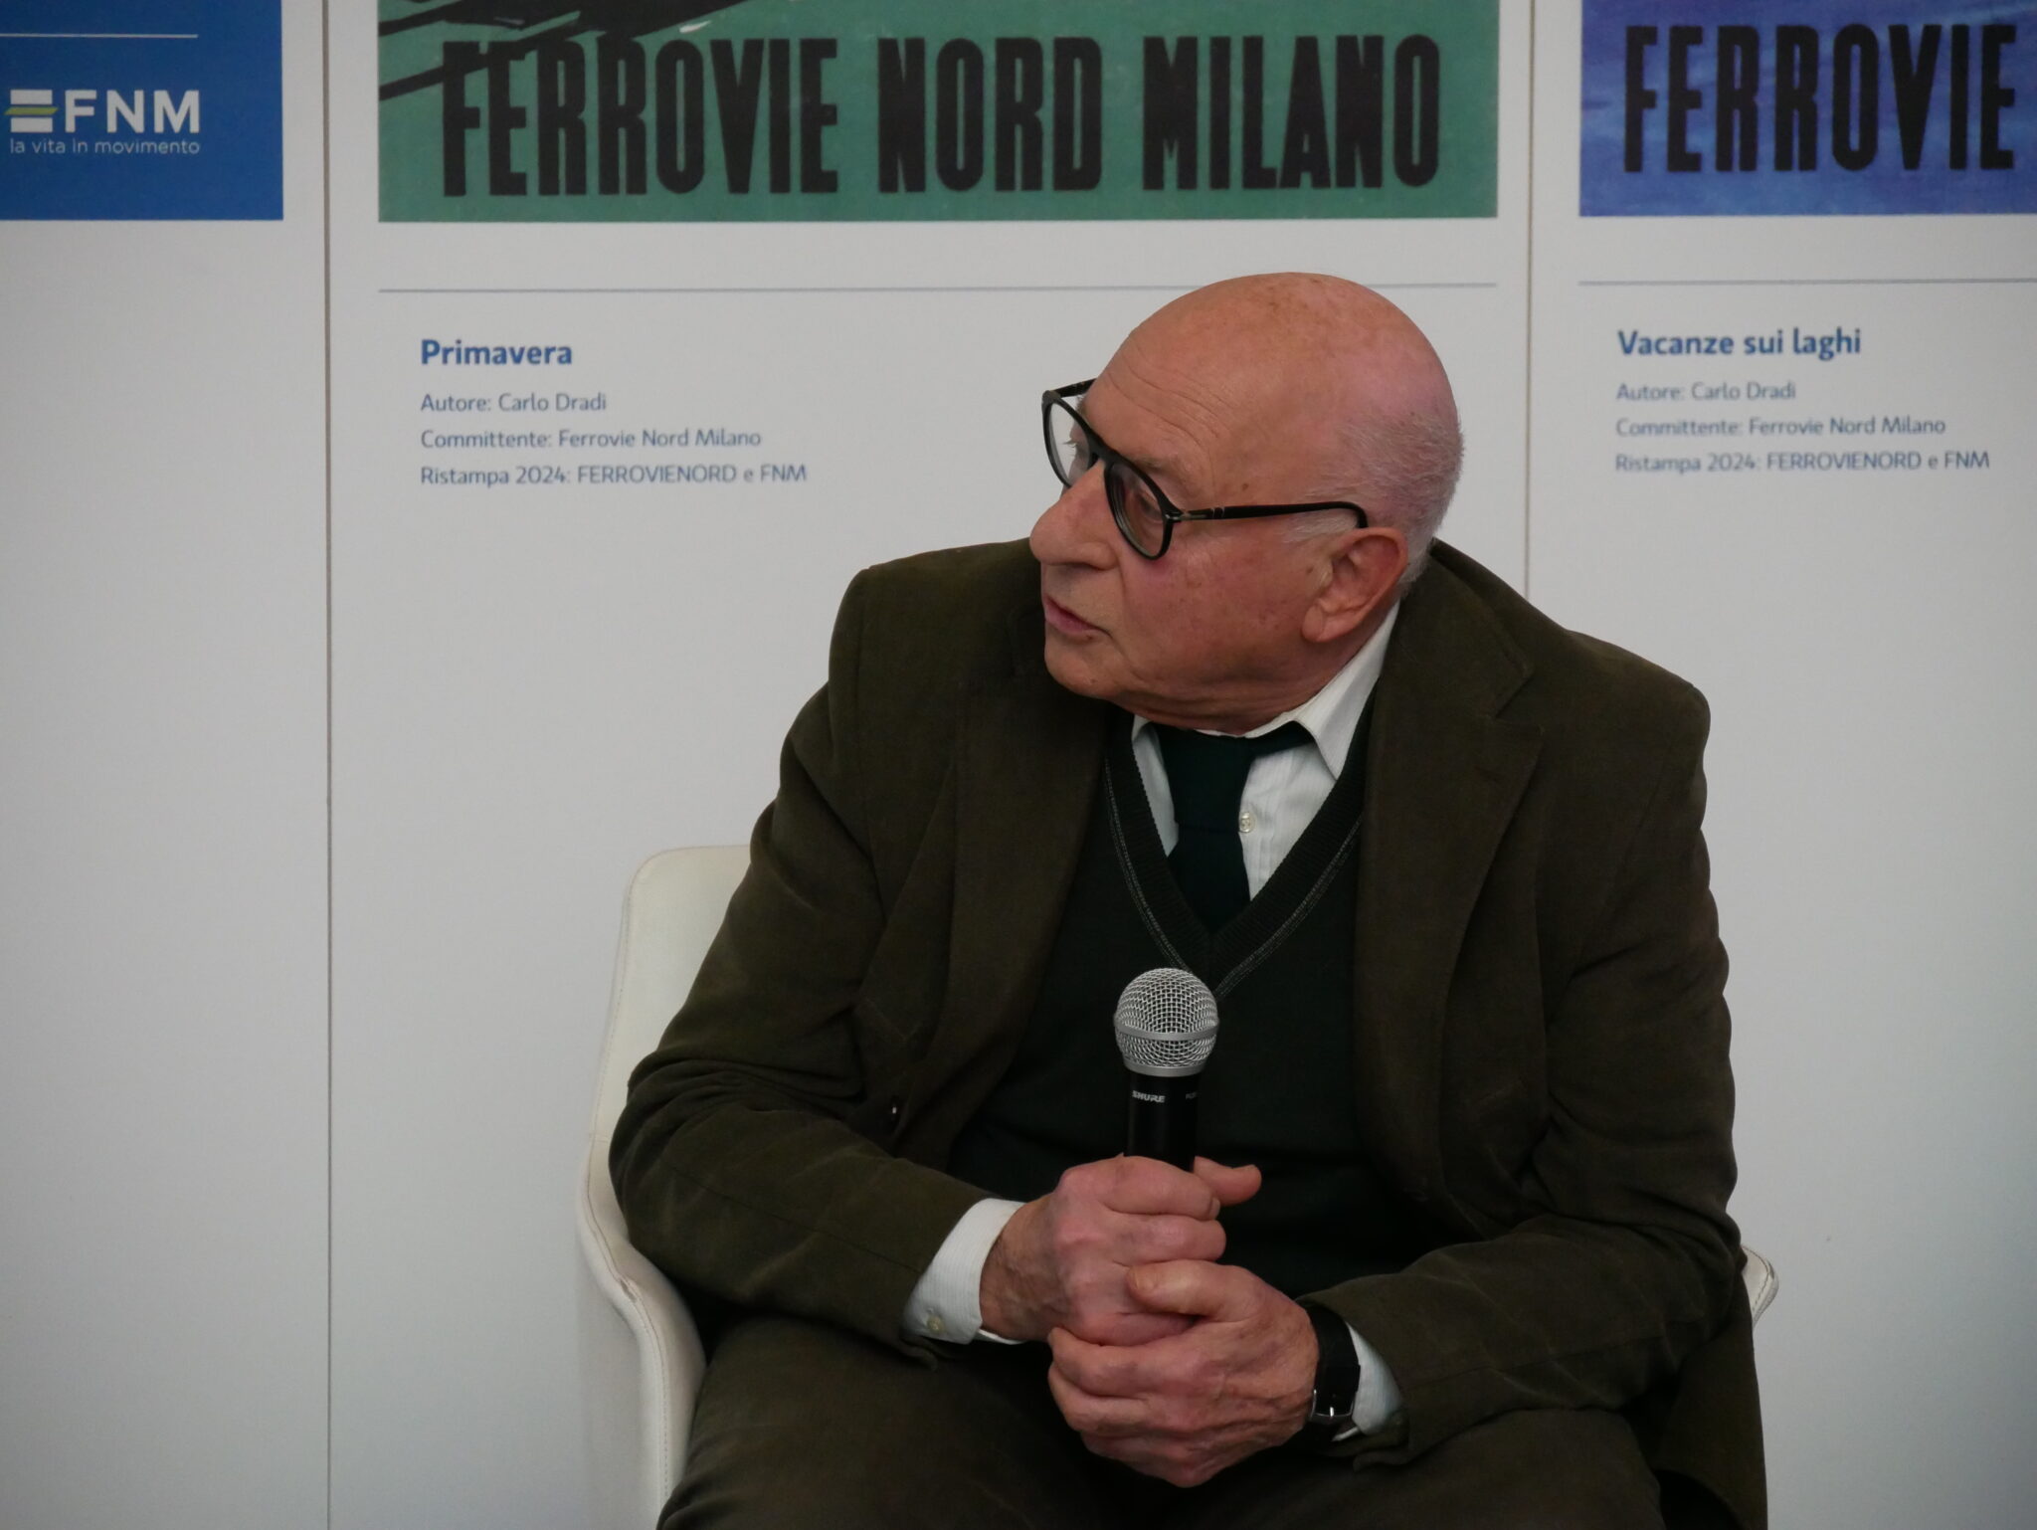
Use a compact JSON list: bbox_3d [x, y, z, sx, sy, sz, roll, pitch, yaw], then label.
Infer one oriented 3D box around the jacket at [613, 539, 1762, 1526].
[{"bbox_3d":[0.086,0.158,6.120,0.570,0.570,0.450,1,7,10],"label":"jacket"}]

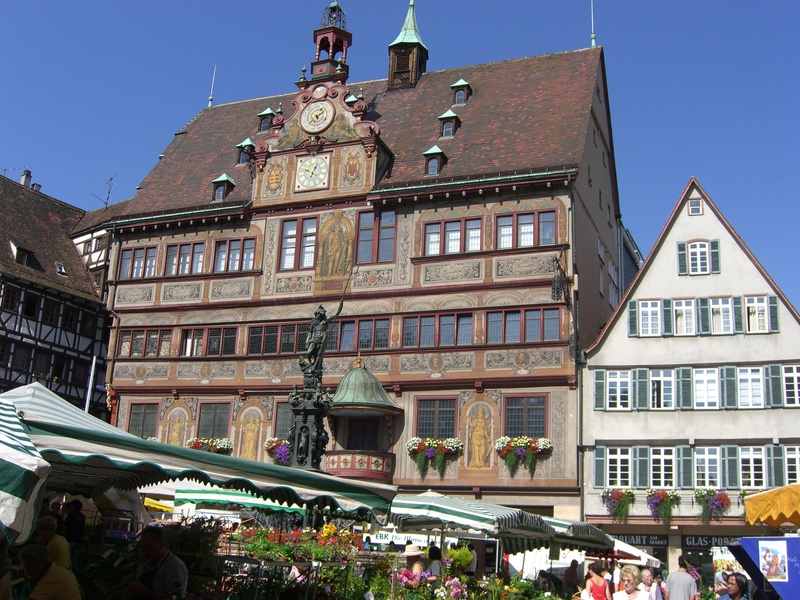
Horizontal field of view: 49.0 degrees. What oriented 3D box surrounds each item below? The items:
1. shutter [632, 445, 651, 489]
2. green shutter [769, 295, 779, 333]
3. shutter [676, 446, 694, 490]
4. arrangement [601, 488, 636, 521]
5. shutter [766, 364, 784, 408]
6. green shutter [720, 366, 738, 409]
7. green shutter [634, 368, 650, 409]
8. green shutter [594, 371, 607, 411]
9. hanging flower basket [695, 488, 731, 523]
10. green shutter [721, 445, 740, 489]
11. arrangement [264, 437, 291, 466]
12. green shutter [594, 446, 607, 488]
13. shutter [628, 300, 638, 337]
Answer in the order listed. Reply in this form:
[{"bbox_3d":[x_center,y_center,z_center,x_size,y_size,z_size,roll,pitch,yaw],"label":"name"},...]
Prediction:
[{"bbox_3d":[8.643,5.976,31.428,0.630,1.557,0.080,-4,-18,24],"label":"shutter"},{"bbox_3d":[13.530,0.487,31.817,0.340,1.395,0.070,-3,-17,21],"label":"green shutter"},{"bbox_3d":[10.230,5.961,31.477,0.555,1.541,0.070,-3,-17,21],"label":"shutter"},{"bbox_3d":[7.886,7.381,31.707,1.190,1.062,0.500,-3,-17,21],"label":"arrangement"},{"bbox_3d":[13.323,3.063,31.126,0.459,1.558,0.070,-3,-17,21],"label":"shutter"},{"bbox_3d":[11.606,3.076,30.957,0.579,1.517,0.080,-4,-18,24],"label":"green shutter"},{"bbox_3d":[8.883,3.278,32.170,0.572,1.557,0.080,-4,-18,24],"label":"green shutter"},{"bbox_3d":[7.480,3.372,32.797,0.446,1.550,0.080,-4,-18,24],"label":"green shutter"},{"bbox_3d":[10.884,7.156,30.593,1.119,1.092,0.500,-3,-17,21],"label":"hanging flower basket"},{"bbox_3d":[11.367,5.739,30.226,0.631,1.515,0.080,-4,-18,24],"label":"green shutter"},{"bbox_3d":[-4.723,6.389,37.037,2.214,1.339,0.550,-4,-18,23],"label":"arrangement"},{"bbox_3d":[7.309,6.097,32.015,0.450,1.531,0.080,-4,-18,24],"label":"green shutter"},{"bbox_3d":[8.924,0.705,33.567,0.340,1.389,0.070,-3,-17,21],"label":"shutter"}]

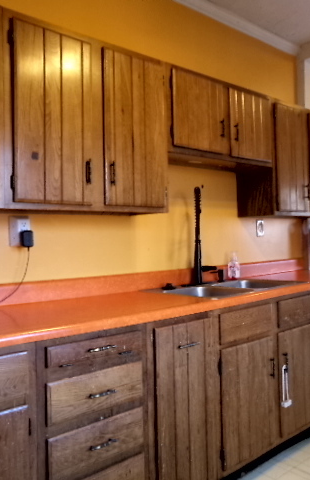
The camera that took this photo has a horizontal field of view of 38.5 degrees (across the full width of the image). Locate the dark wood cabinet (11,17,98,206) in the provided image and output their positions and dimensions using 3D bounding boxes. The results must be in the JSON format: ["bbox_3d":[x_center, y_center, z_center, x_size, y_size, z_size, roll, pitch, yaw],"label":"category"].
[{"bbox_3d":[-0.508,-0.505,1.944,0.405,0.750,0.310,-1,0,-41],"label":"dark wood cabinet"}]

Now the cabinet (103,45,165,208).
[{"bbox_3d":[-0.187,-0.512,2.219,0.400,0.750,0.310,-1,0,-41],"label":"cabinet"}]

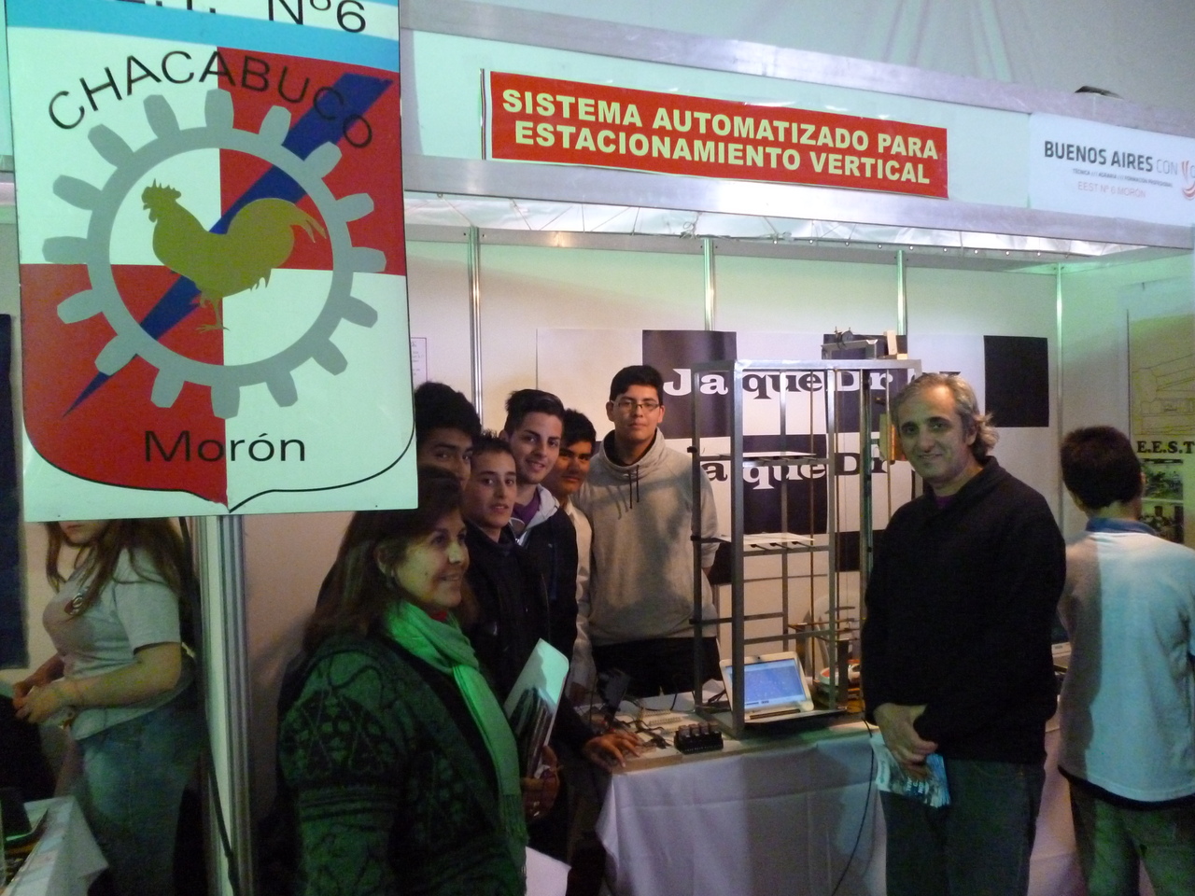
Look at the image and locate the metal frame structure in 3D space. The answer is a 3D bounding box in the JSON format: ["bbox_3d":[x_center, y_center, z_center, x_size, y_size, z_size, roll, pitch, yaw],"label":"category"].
[{"bbox_3d":[0.645,0.269,2.941,0.655,1.057,0.253,-2,2,-23],"label":"metal frame structure"}]

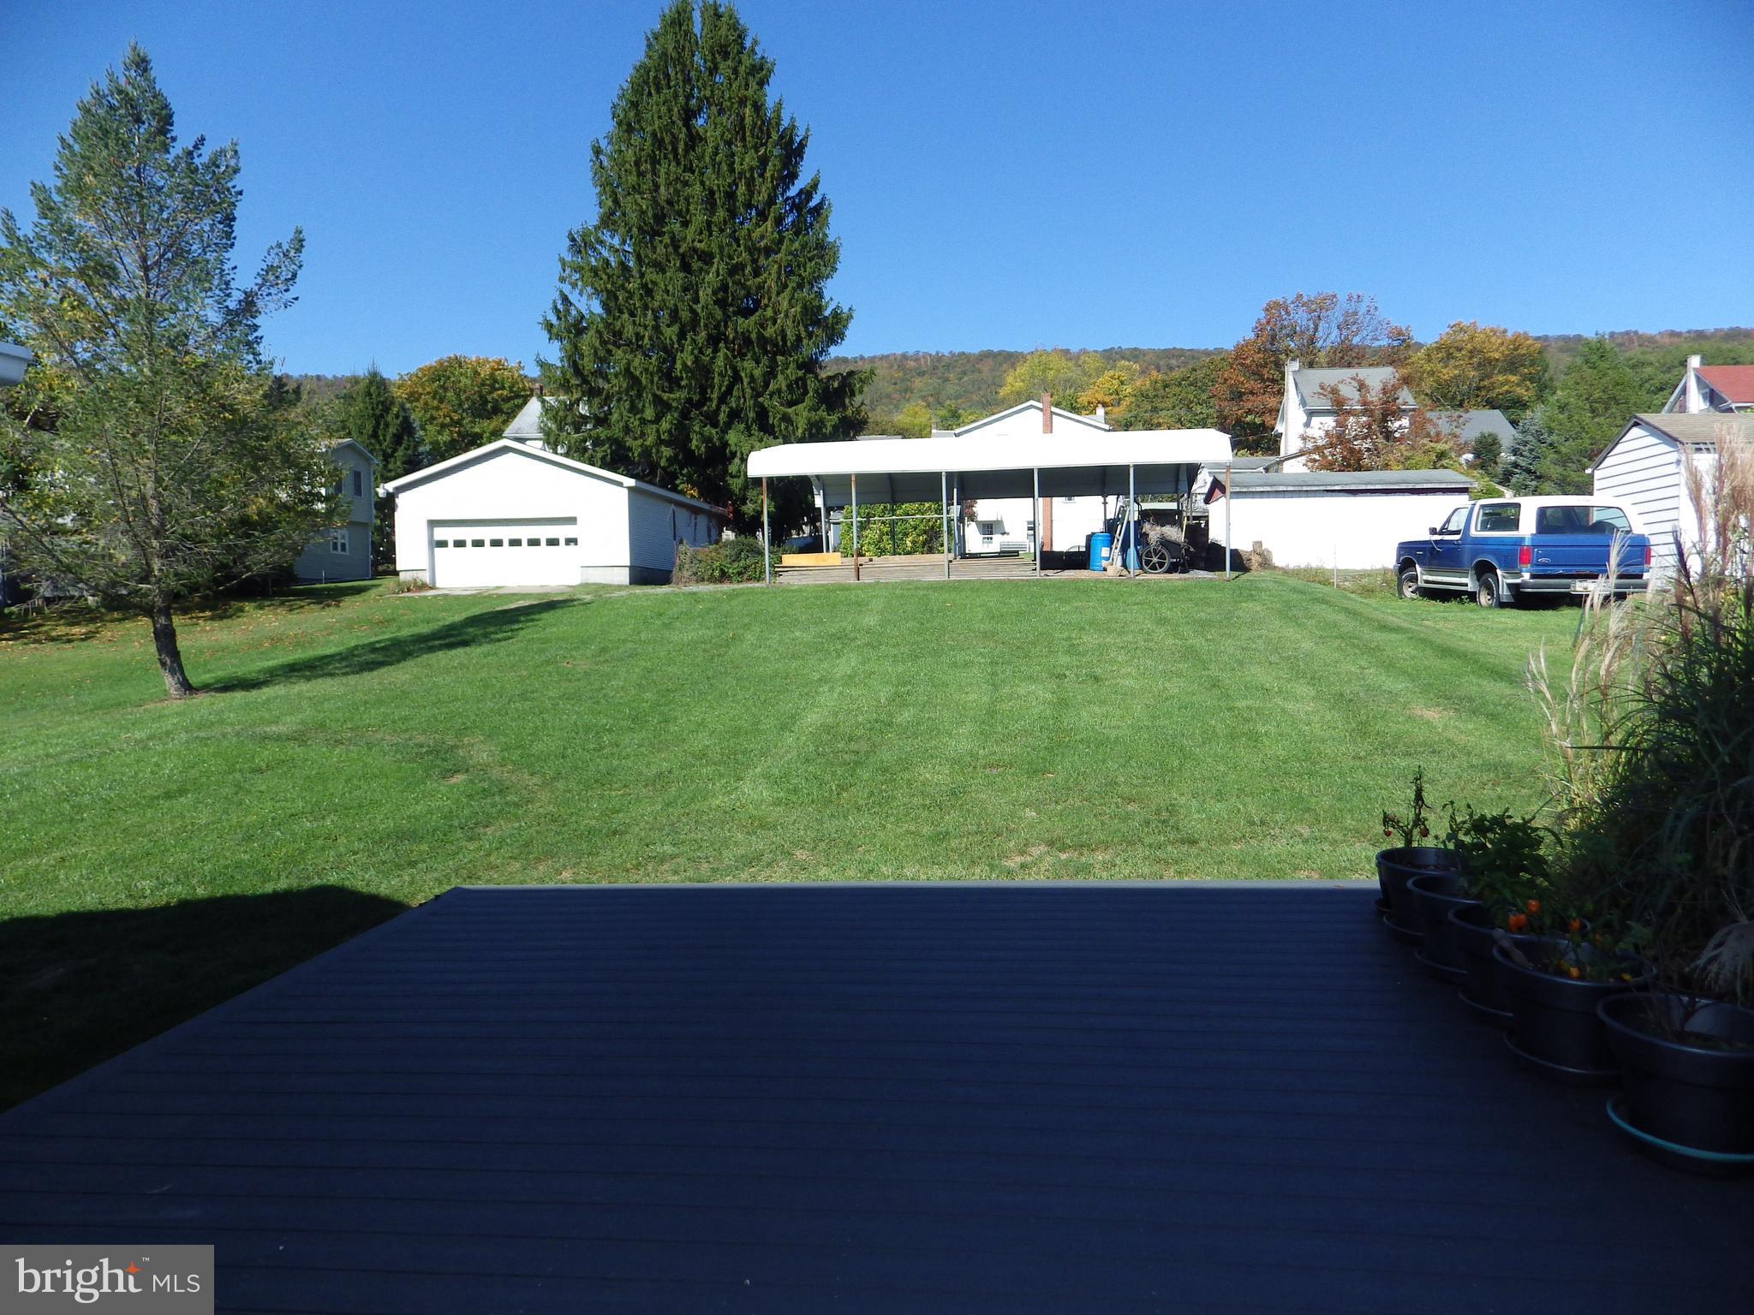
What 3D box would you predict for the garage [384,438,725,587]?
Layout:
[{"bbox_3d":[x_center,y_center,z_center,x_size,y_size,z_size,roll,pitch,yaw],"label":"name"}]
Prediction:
[{"bbox_3d":[-10.572,-4.526,39.181,7.950,4.500,10.900,-1,2,7],"label":"garage"}]

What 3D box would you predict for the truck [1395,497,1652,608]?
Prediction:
[{"bbox_3d":[10.800,-1.750,19.100,2.000,1.860,4.600,0,5,1],"label":"truck"}]

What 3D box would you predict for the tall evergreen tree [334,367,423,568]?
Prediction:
[{"bbox_3d":[-26.000,-9.870,58.000,4.800,10.700,4.800,-1,2,7],"label":"tall evergreen tree"}]

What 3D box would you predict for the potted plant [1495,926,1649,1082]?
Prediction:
[{"bbox_3d":[2.029,0.990,3.253,0.410,0.400,0.410,-1,2,7],"label":"potted plant"}]

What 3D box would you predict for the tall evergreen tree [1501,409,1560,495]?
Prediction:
[{"bbox_3d":[29.300,-7.960,50.000,3.200,6.500,3.200,-1,2,7],"label":"tall evergreen tree"}]

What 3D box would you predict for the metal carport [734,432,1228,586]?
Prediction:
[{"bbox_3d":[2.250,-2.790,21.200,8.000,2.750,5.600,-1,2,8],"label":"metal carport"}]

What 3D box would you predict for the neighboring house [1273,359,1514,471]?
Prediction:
[{"bbox_3d":[29.709,-13.148,65.516,11.000,9.000,8.100,-1,2,6],"label":"neighboring house"}]

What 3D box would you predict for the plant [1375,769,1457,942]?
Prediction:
[{"bbox_3d":[2.240,0.790,4.510,0.410,0.670,0.410,-1,2,7],"label":"plant"}]

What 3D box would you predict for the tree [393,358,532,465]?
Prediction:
[{"bbox_3d":[-27.491,-13.563,74.247,9.000,13.000,9.000,-1,2,7],"label":"tree"}]

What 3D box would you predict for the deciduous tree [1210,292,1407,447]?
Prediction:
[{"bbox_3d":[30.400,-16.500,78.000,13.500,18.000,13.000,-1,2,7],"label":"deciduous tree"}]

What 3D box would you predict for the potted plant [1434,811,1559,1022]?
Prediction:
[{"bbox_3d":[2.067,0.839,3.657,0.430,0.670,0.430,-1,2,7],"label":"potted plant"}]

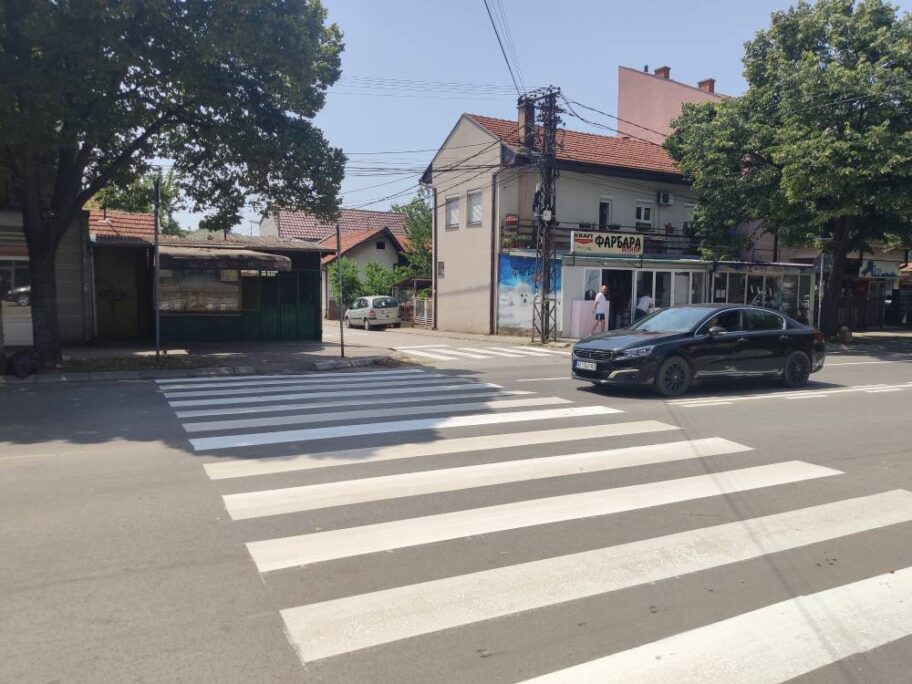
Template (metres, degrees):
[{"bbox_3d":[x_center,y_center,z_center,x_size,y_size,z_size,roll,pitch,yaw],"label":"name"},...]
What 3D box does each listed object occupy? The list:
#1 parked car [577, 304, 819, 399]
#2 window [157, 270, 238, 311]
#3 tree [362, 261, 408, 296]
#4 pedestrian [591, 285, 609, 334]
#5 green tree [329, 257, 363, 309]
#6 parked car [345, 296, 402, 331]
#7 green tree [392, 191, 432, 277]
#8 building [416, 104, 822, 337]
[{"bbox_3d":[4.380,0.047,12.262,4.830,1.456,1.850,-2,5,-26],"label":"parked car"},{"bbox_3d":[-6.720,-1.385,18.106,2.080,1.150,0.120,-2,5,-27],"label":"window"},{"bbox_3d":[-3.957,-2.876,39.403,2.700,3.400,2.500,-2,5,-27],"label":"tree"},{"bbox_3d":[4.796,-1.014,22.789,0.450,1.750,0.500,3,5,23],"label":"pedestrian"},{"bbox_3d":[-6.405,-3.062,39.390,2.100,3.600,2.100,-2,5,-27],"label":"green tree"},{"bbox_3d":[-4.268,-1.504,34.802,1.740,1.620,4.200,-2,5,-27],"label":"parked car"},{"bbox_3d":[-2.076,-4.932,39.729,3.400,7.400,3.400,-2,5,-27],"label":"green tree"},{"bbox_3d":[7.083,-4.709,27.981,14.600,8.300,7.400,-2,5,-27],"label":"building"}]

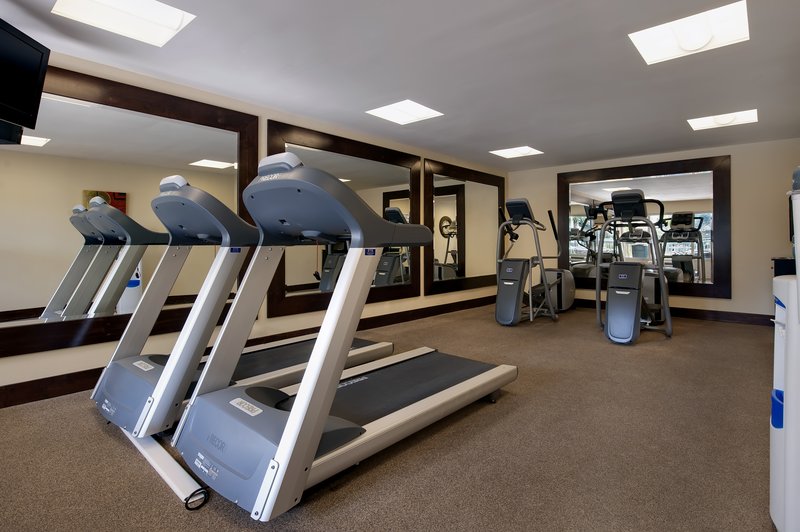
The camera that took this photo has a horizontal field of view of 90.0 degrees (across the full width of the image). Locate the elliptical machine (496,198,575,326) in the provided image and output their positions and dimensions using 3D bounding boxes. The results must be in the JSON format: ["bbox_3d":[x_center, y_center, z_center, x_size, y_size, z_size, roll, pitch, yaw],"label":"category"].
[{"bbox_3d":[2.075,-0.111,5.988,0.795,1.728,1.929,3,4,42],"label":"elliptical machine"}]

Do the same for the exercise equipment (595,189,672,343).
[{"bbox_3d":[3.069,-0.062,5.089,0.731,1.728,1.908,2,4,38],"label":"exercise equipment"}]

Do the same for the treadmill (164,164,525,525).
[{"bbox_3d":[-0.162,0.175,2.458,0.890,1.516,2.062,3,4,43],"label":"treadmill"}]

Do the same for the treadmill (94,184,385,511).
[{"bbox_3d":[-1.060,0.144,3.082,0.880,1.511,2.051,3,4,42],"label":"treadmill"}]

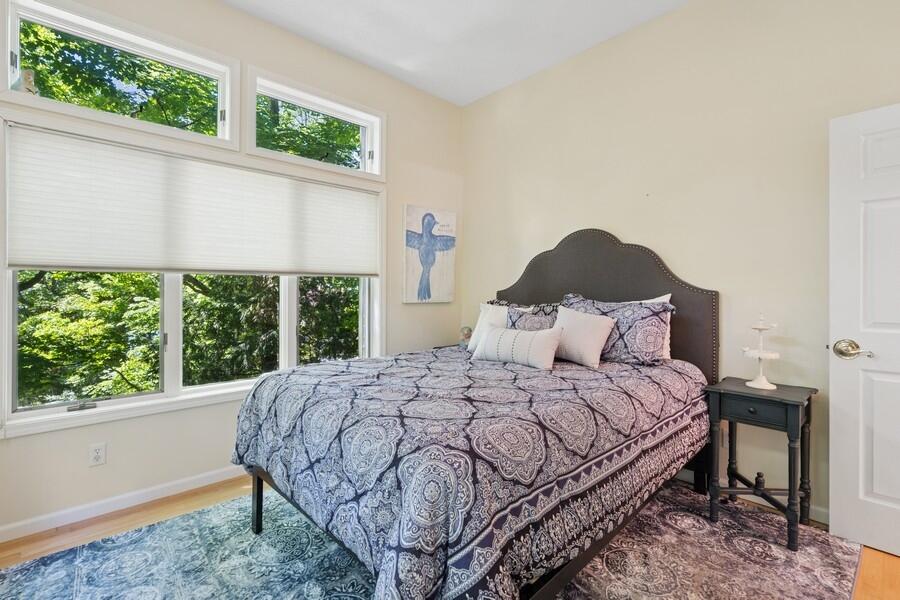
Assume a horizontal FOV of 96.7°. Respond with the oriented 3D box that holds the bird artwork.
[{"bbox_3d":[-0.173,-0.408,3.640,0.585,0.845,0.040,-1,1,-42],"label":"bird artwork"}]

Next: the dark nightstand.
[{"bbox_3d":[1.615,0.815,2.084,0.410,0.690,0.400,-1,1,-42],"label":"dark nightstand"}]

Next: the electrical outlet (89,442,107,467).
[{"bbox_3d":[-1.888,0.831,2.144,0.071,0.116,0.010,-1,1,-42],"label":"electrical outlet"}]

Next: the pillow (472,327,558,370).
[{"bbox_3d":[0.381,0.269,2.290,0.490,0.260,0.130,0,-29,34],"label":"pillow"}]

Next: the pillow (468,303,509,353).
[{"bbox_3d":[0.263,0.196,2.660,0.130,0.370,0.380,23,-12,-32],"label":"pillow"}]

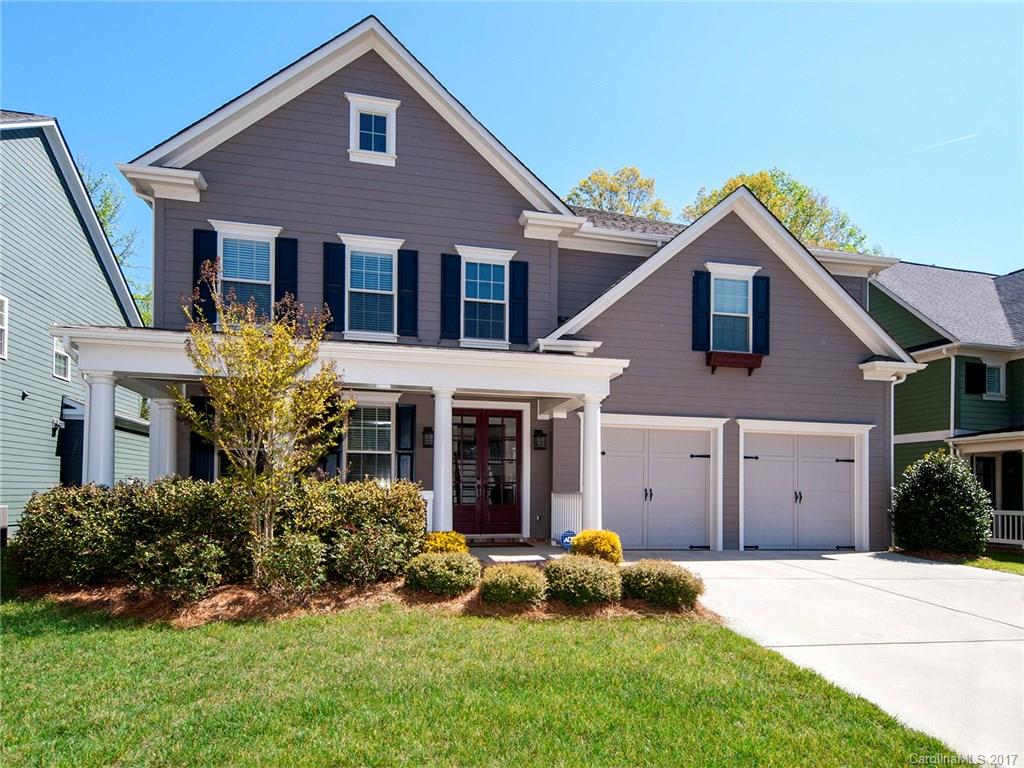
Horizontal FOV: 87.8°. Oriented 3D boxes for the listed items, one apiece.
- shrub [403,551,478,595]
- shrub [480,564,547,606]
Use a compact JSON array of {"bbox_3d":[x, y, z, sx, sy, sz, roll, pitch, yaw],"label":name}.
[{"bbox_3d":[-0.840,2.280,6.400,0.910,0.520,0.850,2,-6,-12],"label":"shrub"},{"bbox_3d":[0.018,2.412,6.400,0.790,0.450,0.750,1,-4,-11],"label":"shrub"}]

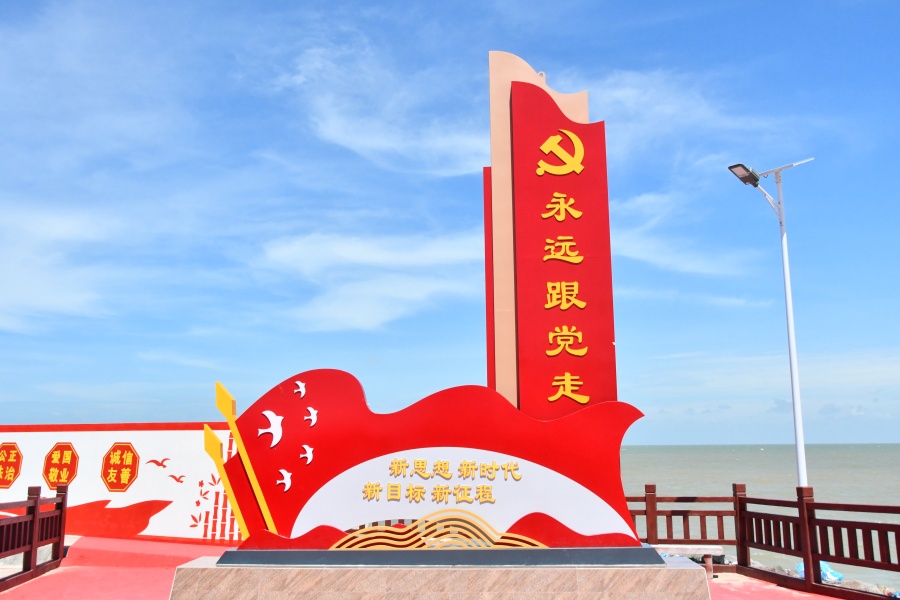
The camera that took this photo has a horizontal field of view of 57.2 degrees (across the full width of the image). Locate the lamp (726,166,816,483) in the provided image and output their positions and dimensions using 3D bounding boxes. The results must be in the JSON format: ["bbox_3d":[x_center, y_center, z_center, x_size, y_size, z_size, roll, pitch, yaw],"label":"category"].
[{"bbox_3d":[4.336,0.769,10.760,1.580,5.694,0.520,7,-13,-37],"label":"lamp"}]

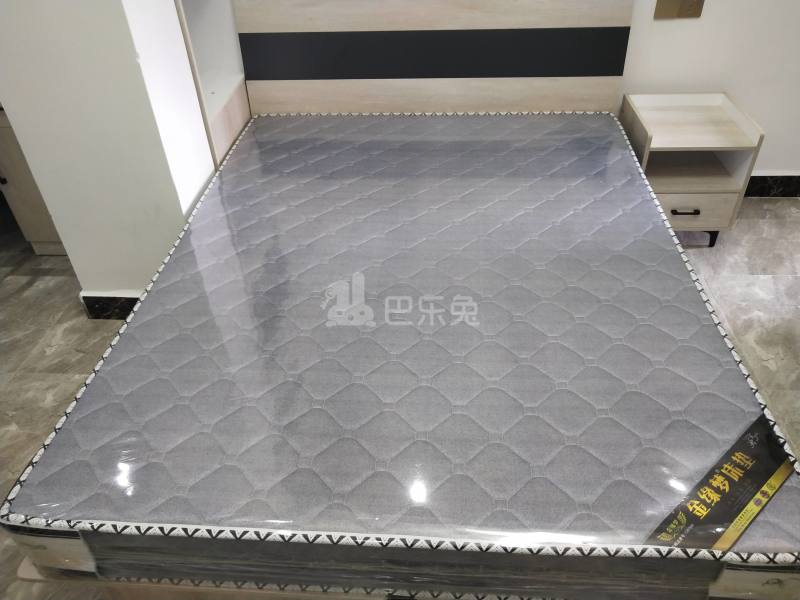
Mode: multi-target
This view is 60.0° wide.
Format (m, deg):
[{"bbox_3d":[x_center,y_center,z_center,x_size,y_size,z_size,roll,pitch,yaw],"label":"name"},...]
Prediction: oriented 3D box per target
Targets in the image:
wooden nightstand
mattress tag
[{"bbox_3d":[1.100,-0.513,2.754,0.400,0.470,0.415,1,36,4],"label":"wooden nightstand"},{"bbox_3d":[0.624,0.352,1.287,0.450,0.010,0.107,-29,43,-32],"label":"mattress tag"}]

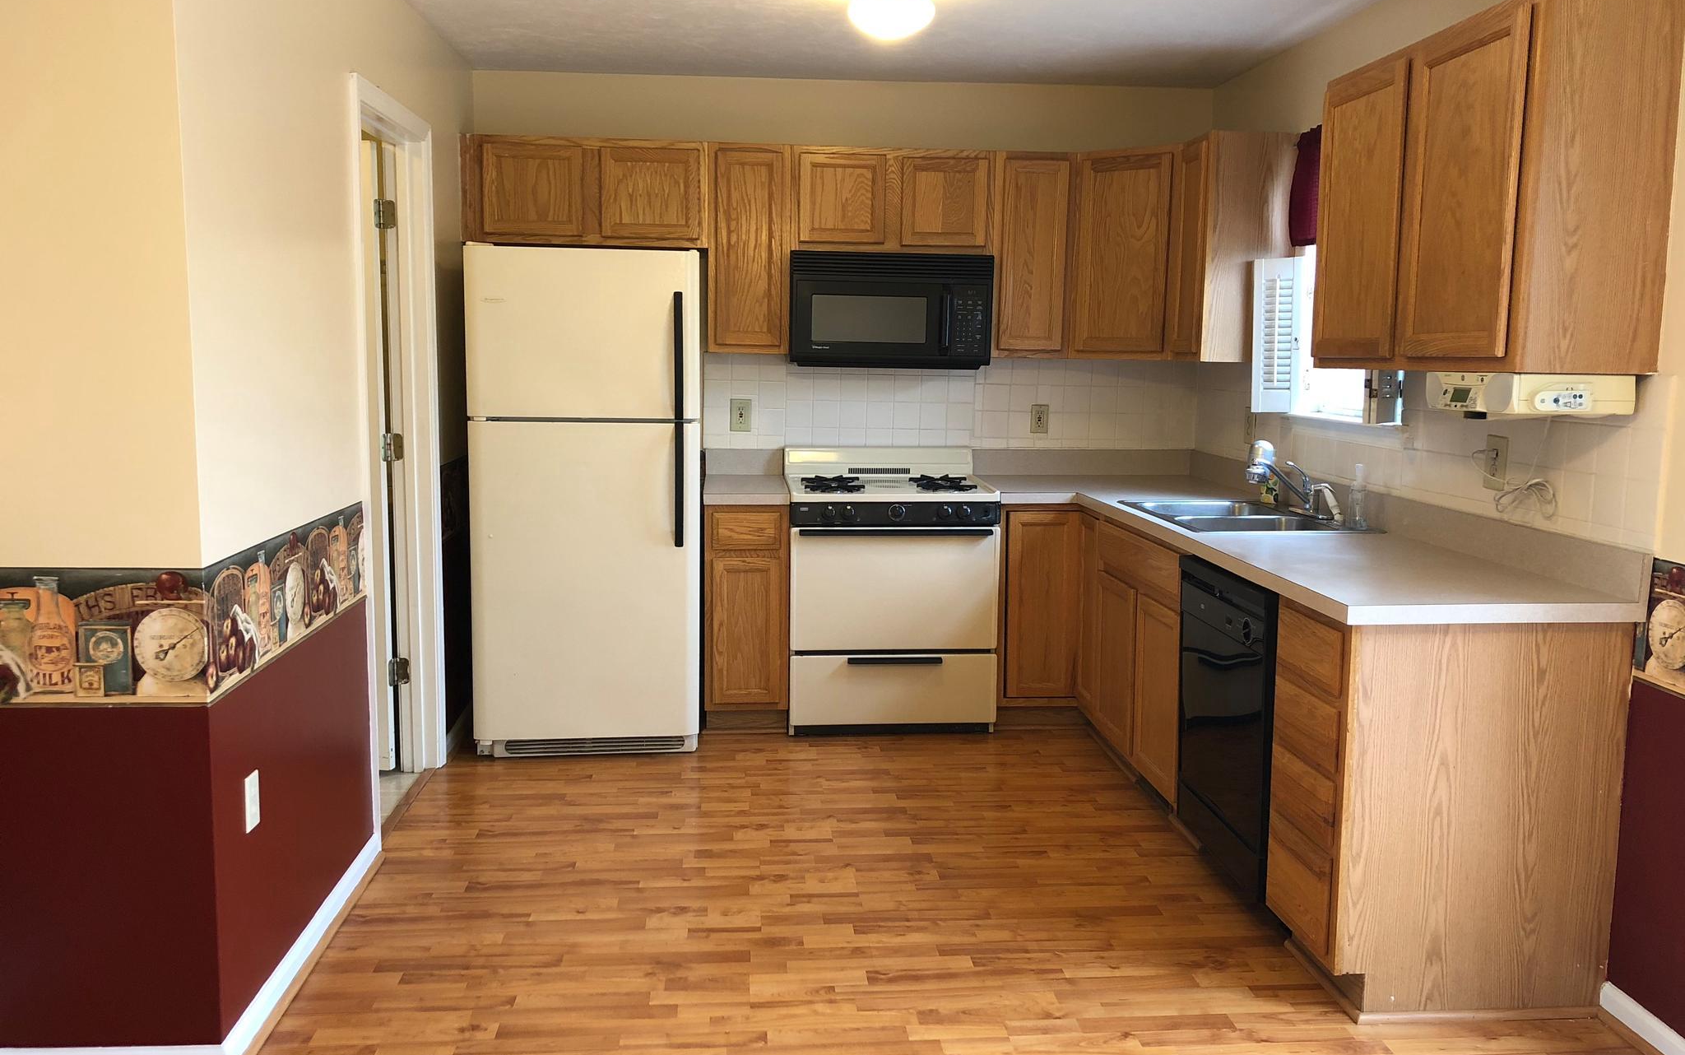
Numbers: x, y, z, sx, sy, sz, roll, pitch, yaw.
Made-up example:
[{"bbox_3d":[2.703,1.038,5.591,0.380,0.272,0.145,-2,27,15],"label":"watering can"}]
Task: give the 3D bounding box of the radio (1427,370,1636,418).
[{"bbox_3d":[1.476,-0.293,2.961,0.270,0.093,0.355,0,8,-5],"label":"radio"}]

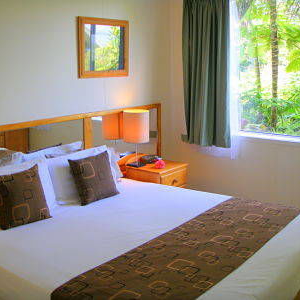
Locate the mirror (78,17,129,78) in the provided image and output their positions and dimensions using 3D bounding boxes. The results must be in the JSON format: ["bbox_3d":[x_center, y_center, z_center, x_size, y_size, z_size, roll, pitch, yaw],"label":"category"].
[{"bbox_3d":[-0.400,-0.903,3.916,0.030,0.507,0.639,8,14,37],"label":"mirror"}]

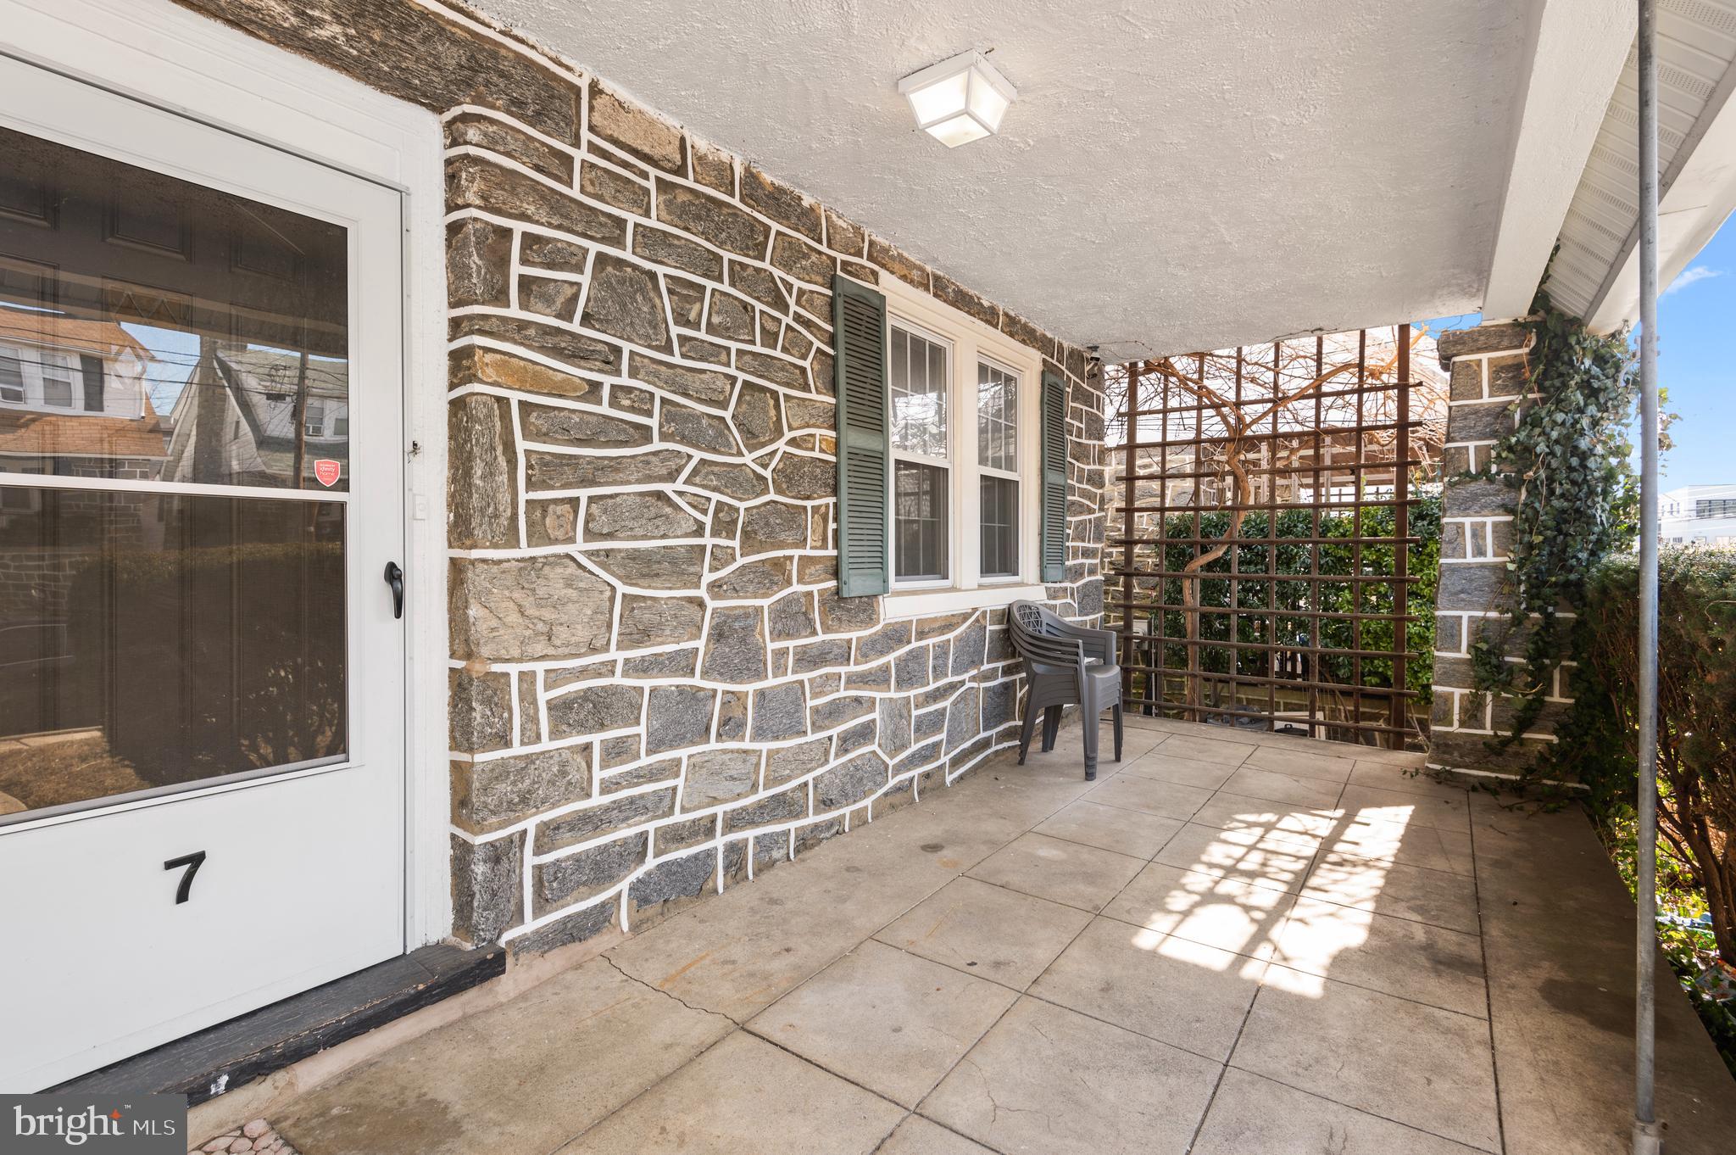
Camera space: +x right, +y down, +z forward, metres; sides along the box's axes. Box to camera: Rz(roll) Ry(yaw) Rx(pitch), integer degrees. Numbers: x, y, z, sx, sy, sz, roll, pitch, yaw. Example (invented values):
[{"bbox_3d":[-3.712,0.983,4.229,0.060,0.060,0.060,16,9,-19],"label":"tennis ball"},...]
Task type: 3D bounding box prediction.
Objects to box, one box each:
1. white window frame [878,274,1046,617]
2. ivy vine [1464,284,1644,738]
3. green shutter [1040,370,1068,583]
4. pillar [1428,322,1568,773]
[{"bbox_3d":[0.624,-0.655,4.480,0.140,1.660,1.890,0,1,37],"label":"white window frame"},{"bbox_3d":[3.760,-0.315,4.274,0.700,2.460,0.550,0,1,37],"label":"ivy vine"},{"bbox_3d":[1.313,-0.683,5.337,0.040,1.430,0.390,0,1,37],"label":"green shutter"},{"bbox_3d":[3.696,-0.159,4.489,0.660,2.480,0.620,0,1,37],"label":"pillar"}]

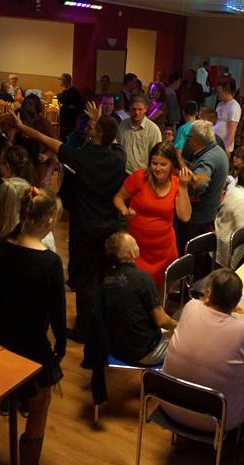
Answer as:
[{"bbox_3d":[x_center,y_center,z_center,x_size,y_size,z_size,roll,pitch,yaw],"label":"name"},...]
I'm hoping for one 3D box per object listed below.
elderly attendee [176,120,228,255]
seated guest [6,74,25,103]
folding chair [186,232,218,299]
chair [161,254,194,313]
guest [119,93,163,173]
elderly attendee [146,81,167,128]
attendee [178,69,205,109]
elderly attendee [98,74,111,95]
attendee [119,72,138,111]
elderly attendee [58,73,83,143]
[{"bbox_3d":[0.649,-0.157,4.696,0.500,1.690,0.500,10,22,17],"label":"elderly attendee"},{"bbox_3d":[-2.413,-2.837,11.843,0.500,1.270,0.600,-11,25,-32],"label":"seated guest"},{"bbox_3d":[0.918,0.481,4.636,0.520,0.820,0.460,15,24,29],"label":"folding chair"},{"bbox_3d":[0.625,0.675,4.086,0.520,0.820,0.460,15,24,29],"label":"chair"},{"bbox_3d":[0.145,-0.600,5.710,0.500,1.739,0.330,3,21,0],"label":"guest"},{"bbox_3d":[0.556,-1.661,8.910,0.480,1.747,0.360,-4,22,-17],"label":"elderly attendee"},{"bbox_3d":[1.413,-2.571,11.323,0.500,1.817,0.360,12,23,22],"label":"attendee"},{"bbox_3d":[-0.437,-2.940,12.249,0.480,1.380,0.500,13,23,23],"label":"elderly attendee"},{"bbox_3d":[0.093,-1.514,8.020,0.500,1.792,0.350,17,25,32],"label":"attendee"},{"bbox_3d":[-0.821,-1.494,7.910,0.350,1.738,0.500,-2,22,-14],"label":"elderly attendee"}]

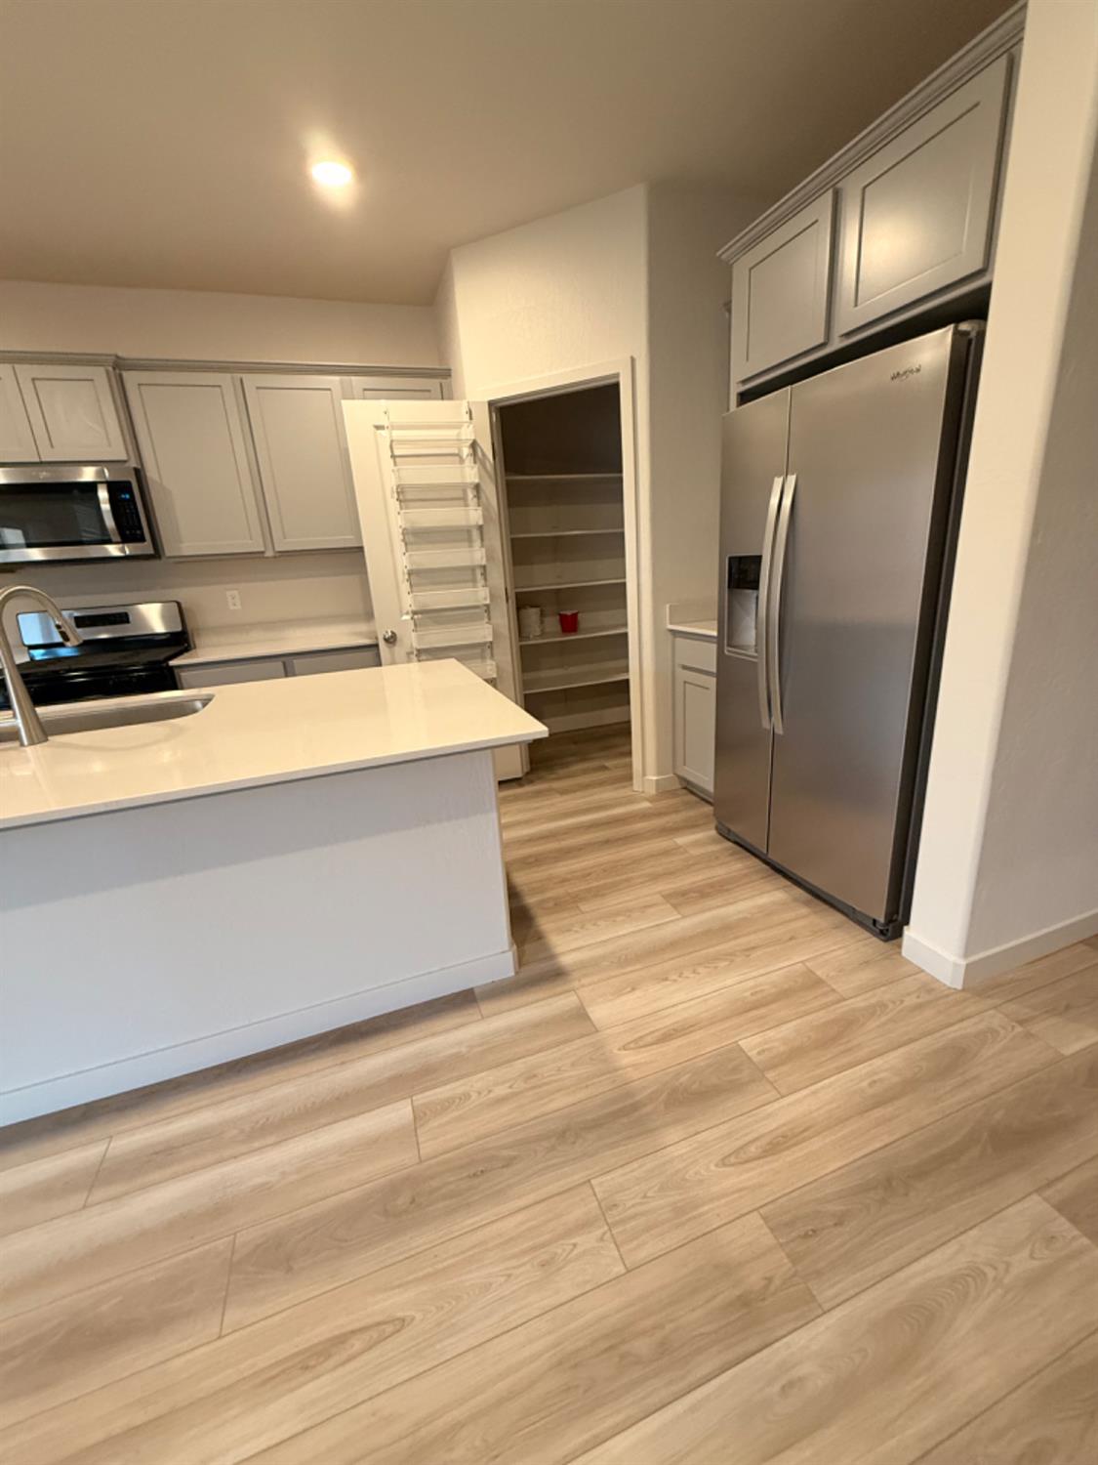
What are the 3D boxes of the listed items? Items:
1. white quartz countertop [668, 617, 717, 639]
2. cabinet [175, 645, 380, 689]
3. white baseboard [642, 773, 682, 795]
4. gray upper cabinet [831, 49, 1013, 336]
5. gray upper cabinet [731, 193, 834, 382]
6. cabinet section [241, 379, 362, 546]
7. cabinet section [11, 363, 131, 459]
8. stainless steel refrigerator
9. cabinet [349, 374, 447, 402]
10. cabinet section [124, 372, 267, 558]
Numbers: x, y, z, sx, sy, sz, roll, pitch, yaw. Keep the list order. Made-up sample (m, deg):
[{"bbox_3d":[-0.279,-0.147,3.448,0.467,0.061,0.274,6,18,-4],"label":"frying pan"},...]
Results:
[{"bbox_3d":[0.996,-0.526,2.890,0.645,0.029,0.510,-9,17,-18],"label":"white quartz countertop"},{"bbox_3d":[-1.412,-0.043,3.427,1.025,0.885,0.620,-9,17,-18],"label":"cabinet"},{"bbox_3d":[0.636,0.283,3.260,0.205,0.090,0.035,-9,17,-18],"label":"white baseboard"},{"bbox_3d":[1.212,-1.371,1.619,0.620,0.415,0.465,-9,17,-18],"label":"gray upper cabinet"},{"bbox_3d":[1.046,-1.493,2.063,0.620,0.415,0.475,-9,17,-18],"label":"gray upper cabinet"},{"bbox_3d":[-1.335,-1.465,3.326,0.520,0.862,0.330,-9,17,-18],"label":"cabinet section"},{"bbox_3d":[-2.259,-1.512,2.904,0.369,0.415,0.360,-9,17,-18],"label":"cabinet section"},{"bbox_3d":[1.183,-0.300,2.168,0.790,1.757,0.910,-9,17,-18],"label":"stainless steel refrigerator"},{"bbox_3d":[-0.821,-1.526,3.403,0.547,0.913,0.330,-9,17,-18],"label":"cabinet"},{"bbox_3d":[-1.840,-1.387,3.163,0.502,0.860,0.330,-9,17,-18],"label":"cabinet section"}]

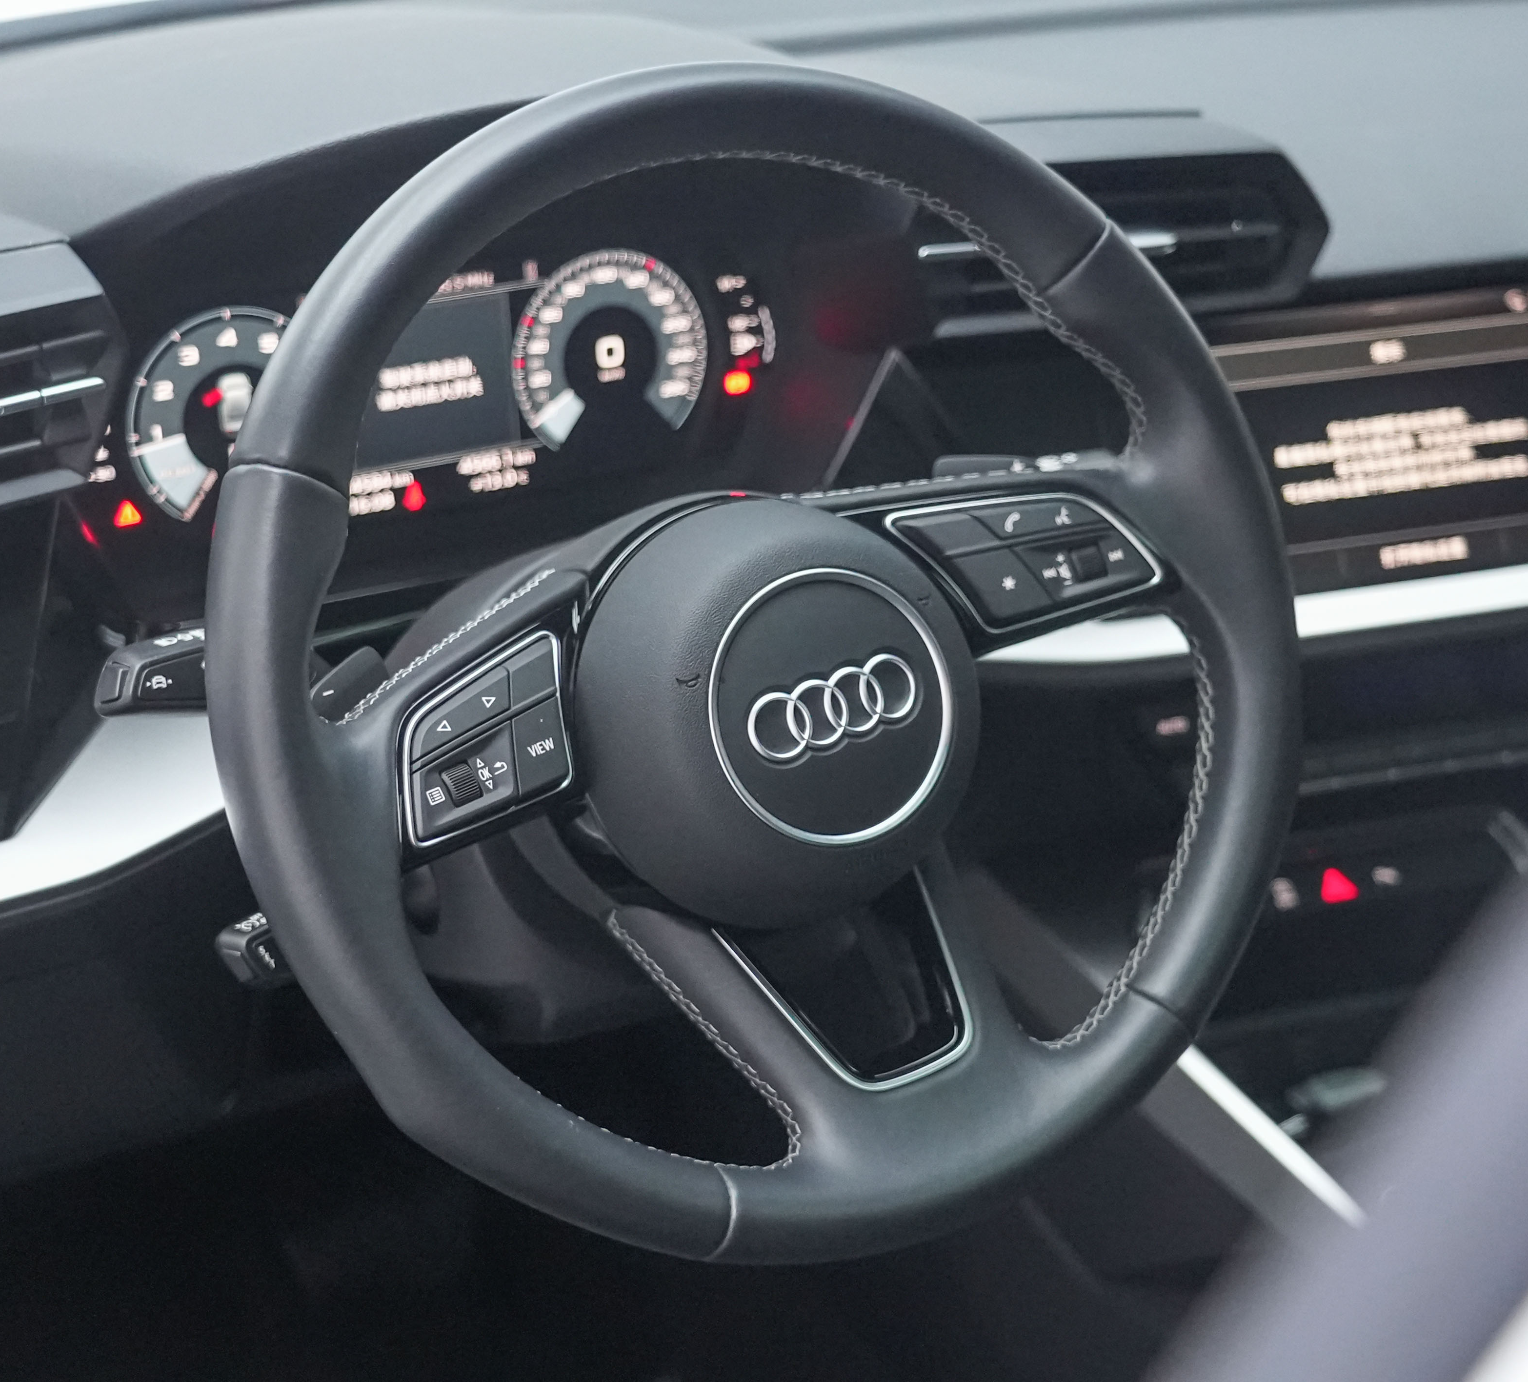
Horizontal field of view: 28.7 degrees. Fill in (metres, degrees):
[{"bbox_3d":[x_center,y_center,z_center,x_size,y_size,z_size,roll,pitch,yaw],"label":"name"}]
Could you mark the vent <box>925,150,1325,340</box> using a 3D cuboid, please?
[{"bbox_3d":[0.132,-0.174,1.144,0.170,0.062,0.045,-6,14,-14],"label":"vent"}]

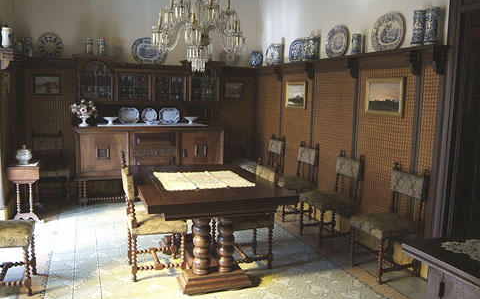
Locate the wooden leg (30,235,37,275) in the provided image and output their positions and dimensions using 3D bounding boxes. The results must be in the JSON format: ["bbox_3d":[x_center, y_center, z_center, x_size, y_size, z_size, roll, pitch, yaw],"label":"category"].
[{"bbox_3d":[-1.756,0.881,3.418,0.045,0.375,0.045,-1,9,-21],"label":"wooden leg"}]

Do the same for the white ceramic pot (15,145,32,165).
[{"bbox_3d":[-2.532,0.066,4.697,0.180,0.235,0.180,-2,8,-21],"label":"white ceramic pot"}]

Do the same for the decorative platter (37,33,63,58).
[{"bbox_3d":[-2.660,-1.453,5.624,0.335,0.335,0.035,-1,0,-18],"label":"decorative platter"}]

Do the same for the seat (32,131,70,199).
[{"bbox_3d":[-2.680,0.241,5.683,0.430,0.955,0.490,-3,9,-27],"label":"seat"}]

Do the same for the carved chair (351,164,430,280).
[{"bbox_3d":[1.271,0.608,3.447,0.475,0.925,0.405,-1,8,-21],"label":"carved chair"}]

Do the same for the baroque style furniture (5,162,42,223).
[{"bbox_3d":[-2.546,0.506,4.804,0.350,0.680,0.450,-1,9,-21],"label":"baroque style furniture"}]

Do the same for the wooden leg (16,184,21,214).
[{"bbox_3d":[-2.545,0.558,4.618,0.045,0.365,0.045,-1,9,-21],"label":"wooden leg"}]

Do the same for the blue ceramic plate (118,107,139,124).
[{"bbox_3d":[-1.647,-0.497,5.937,0.305,0.255,0.035,-1,-6,-18],"label":"blue ceramic plate"}]

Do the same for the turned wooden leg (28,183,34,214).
[{"bbox_3d":[-2.423,0.555,4.664,0.045,0.365,0.045,-1,9,-21],"label":"turned wooden leg"}]

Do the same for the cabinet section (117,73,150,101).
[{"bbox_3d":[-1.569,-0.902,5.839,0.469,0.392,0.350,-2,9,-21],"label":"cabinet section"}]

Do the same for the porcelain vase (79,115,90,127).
[{"bbox_3d":[-2.128,-0.389,5.487,0.155,0.165,0.155,-1,9,-21],"label":"porcelain vase"}]

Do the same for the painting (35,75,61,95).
[{"bbox_3d":[-2.616,-0.873,5.462,0.325,0.280,0.035,-1,8,-21],"label":"painting"}]

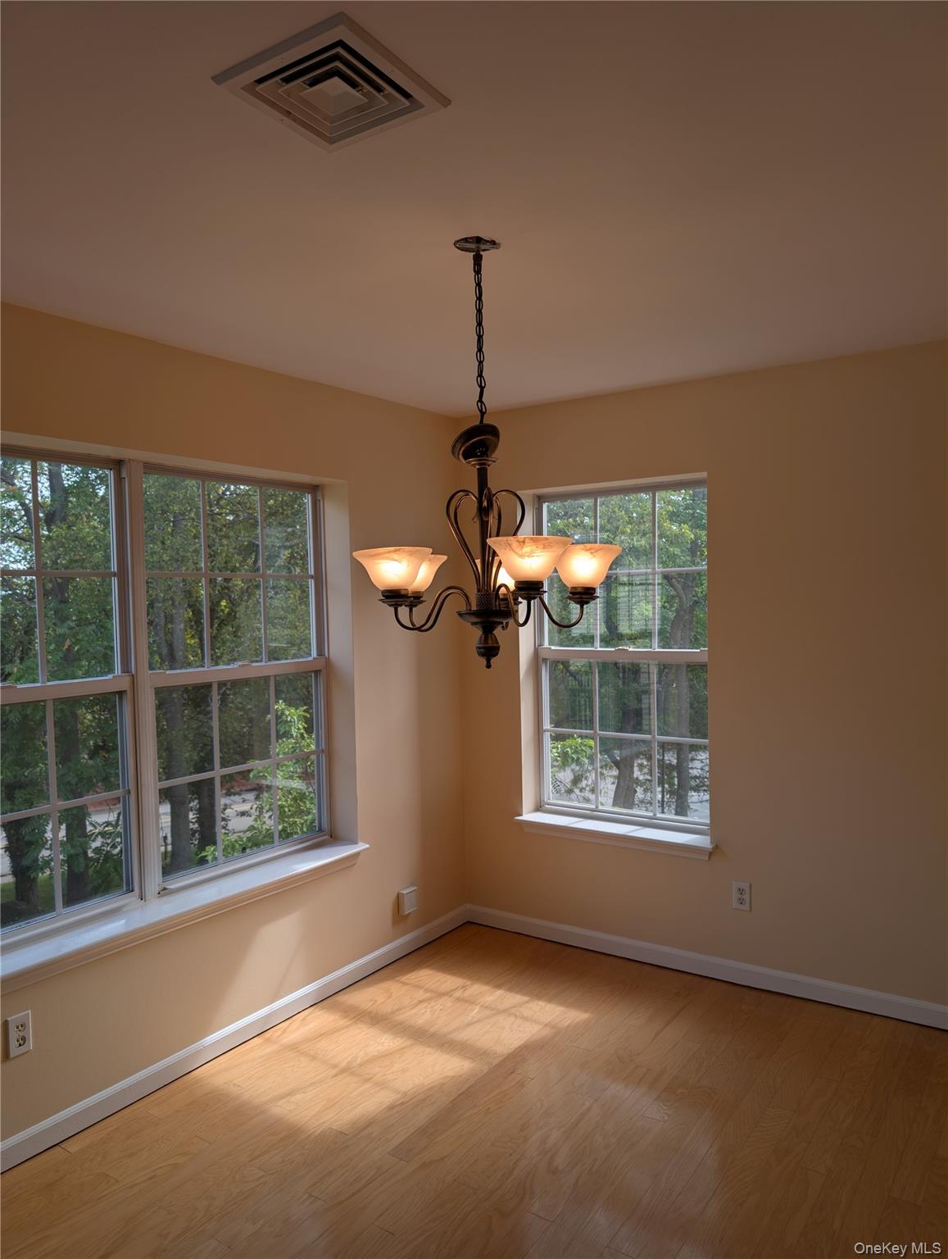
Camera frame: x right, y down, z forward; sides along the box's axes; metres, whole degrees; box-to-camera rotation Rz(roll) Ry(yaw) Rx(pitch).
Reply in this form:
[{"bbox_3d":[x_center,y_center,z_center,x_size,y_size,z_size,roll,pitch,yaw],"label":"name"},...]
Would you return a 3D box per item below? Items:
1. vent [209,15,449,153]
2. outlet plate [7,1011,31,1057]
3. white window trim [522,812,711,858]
[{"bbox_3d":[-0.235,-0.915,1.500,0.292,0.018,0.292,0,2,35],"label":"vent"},{"bbox_3d":[-1.283,1.145,2.469,0.008,0.115,0.071,0,2,35],"label":"outlet plate"},{"bbox_3d":[0.620,0.907,3.831,0.930,0.070,0.167,0,2,35],"label":"white window trim"}]

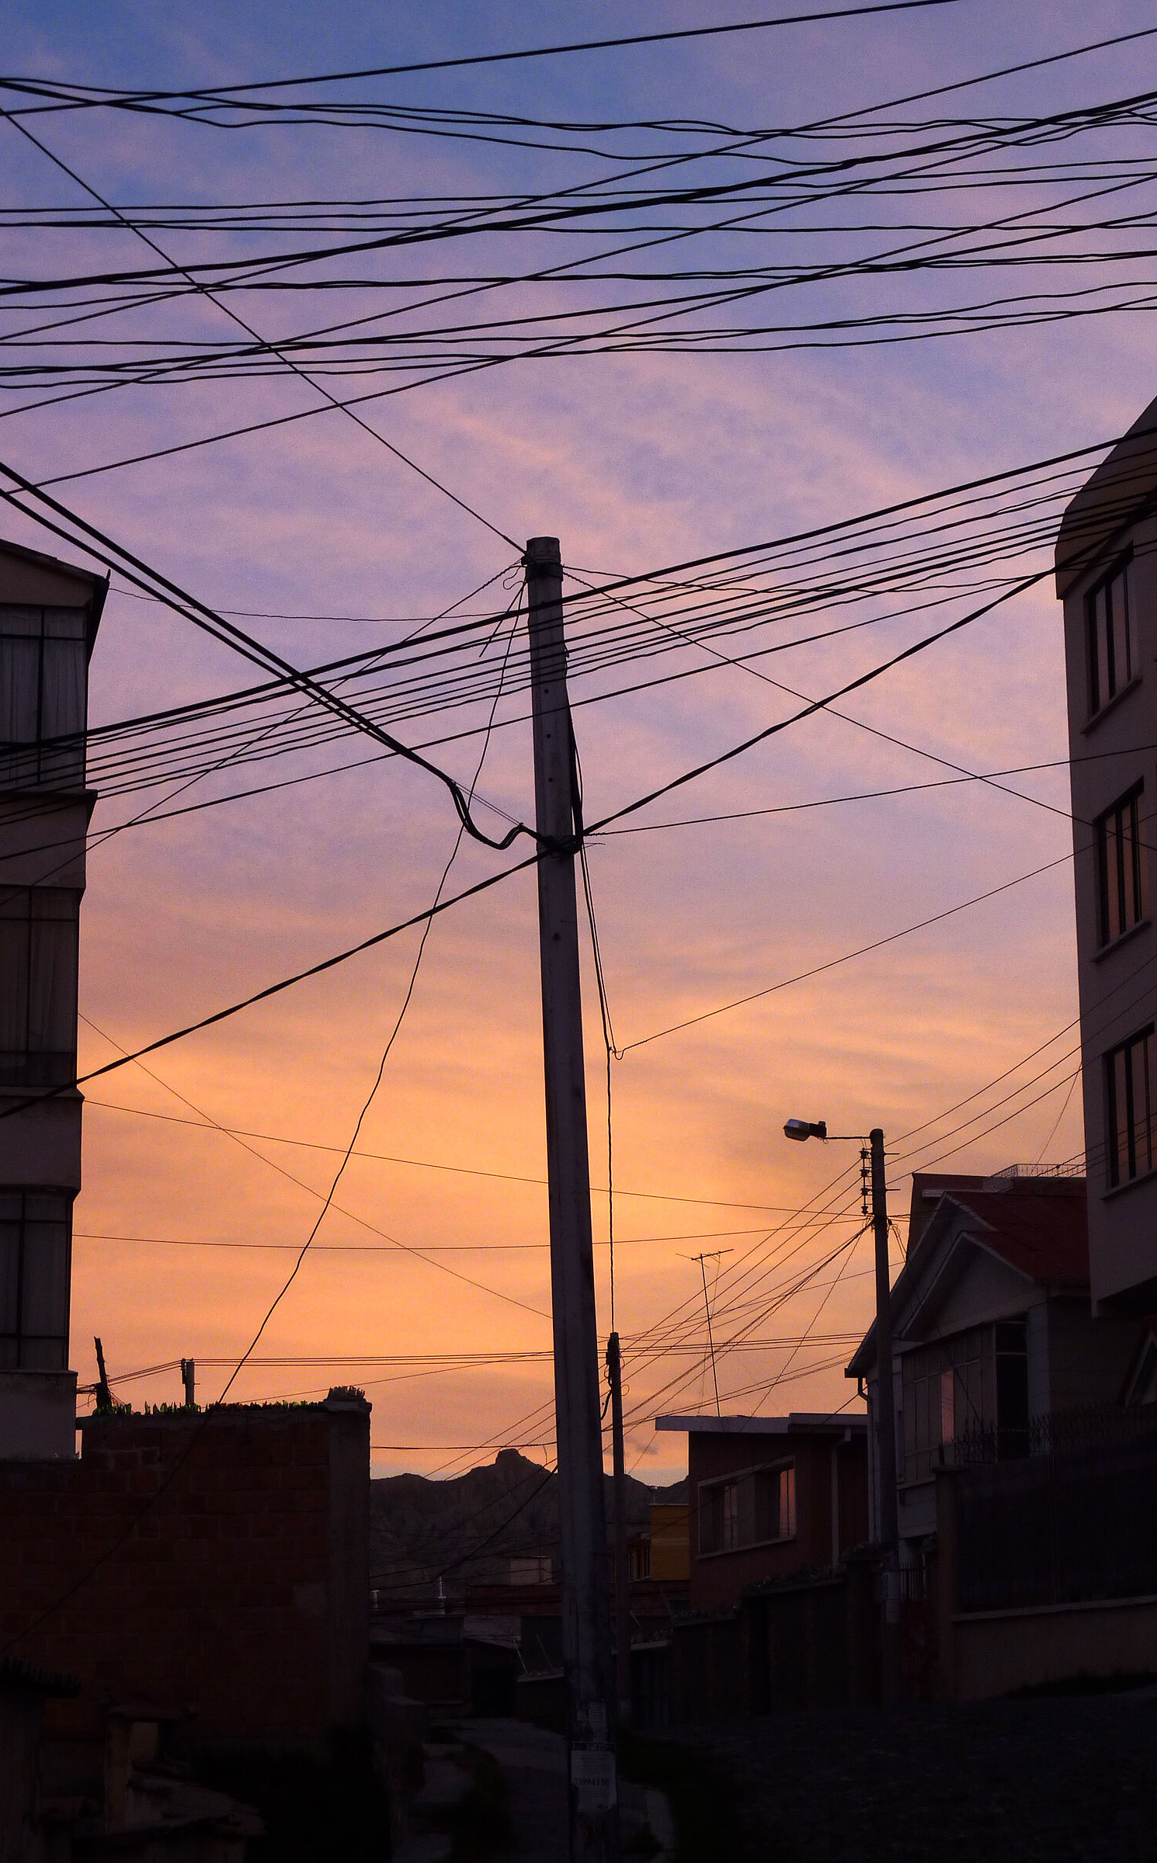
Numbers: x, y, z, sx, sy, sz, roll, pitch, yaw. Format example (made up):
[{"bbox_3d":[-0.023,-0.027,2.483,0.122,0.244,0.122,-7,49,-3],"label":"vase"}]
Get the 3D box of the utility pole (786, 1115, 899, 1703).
[{"bbox_3d":[3.244,5.843,44.524,1.268,7.156,0.300,0,-12,-4],"label":"utility pole"}]

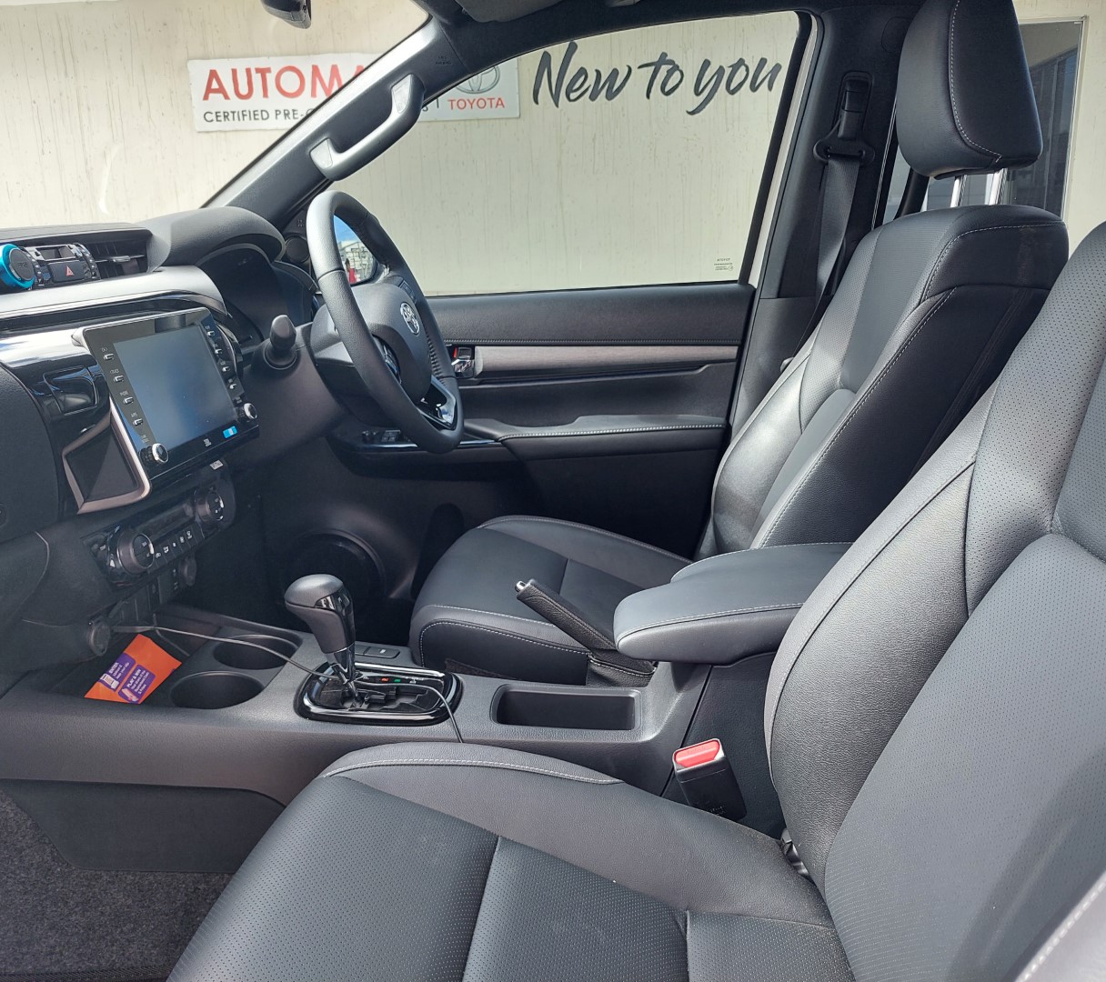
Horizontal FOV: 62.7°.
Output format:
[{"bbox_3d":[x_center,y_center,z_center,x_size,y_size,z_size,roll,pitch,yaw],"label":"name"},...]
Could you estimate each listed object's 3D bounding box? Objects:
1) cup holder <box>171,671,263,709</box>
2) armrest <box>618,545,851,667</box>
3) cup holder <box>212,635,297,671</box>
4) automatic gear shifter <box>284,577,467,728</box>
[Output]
[{"bbox_3d":[-0.337,0.233,0.914,0.090,0.065,0.090,7,14,4],"label":"cup holder"},{"bbox_3d":[0.209,0.093,0.866,0.300,0.085,0.180,0,13,6],"label":"armrest"},{"bbox_3d":[-0.330,0.209,1.010,0.090,0.065,0.090,7,14,4],"label":"cup holder"},{"bbox_3d":[-0.187,0.151,0.935,0.175,0.150,0.137,0,13,6],"label":"automatic gear shifter"}]

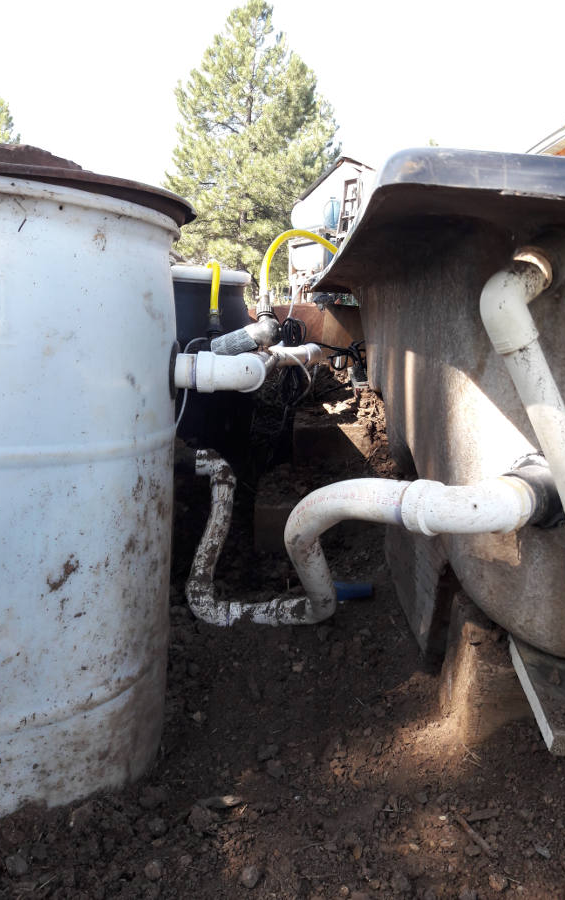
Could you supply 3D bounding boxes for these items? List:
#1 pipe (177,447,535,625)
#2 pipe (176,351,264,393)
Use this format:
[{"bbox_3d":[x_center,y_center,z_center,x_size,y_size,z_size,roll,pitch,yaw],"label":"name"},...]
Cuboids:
[{"bbox_3d":[0.024,0.175,1.254,0.260,0.427,1.025,-1,8,-24],"label":"pipe"},{"bbox_3d":[-0.088,-0.109,1.055,0.132,0.060,0.092,3,10,0],"label":"pipe"}]

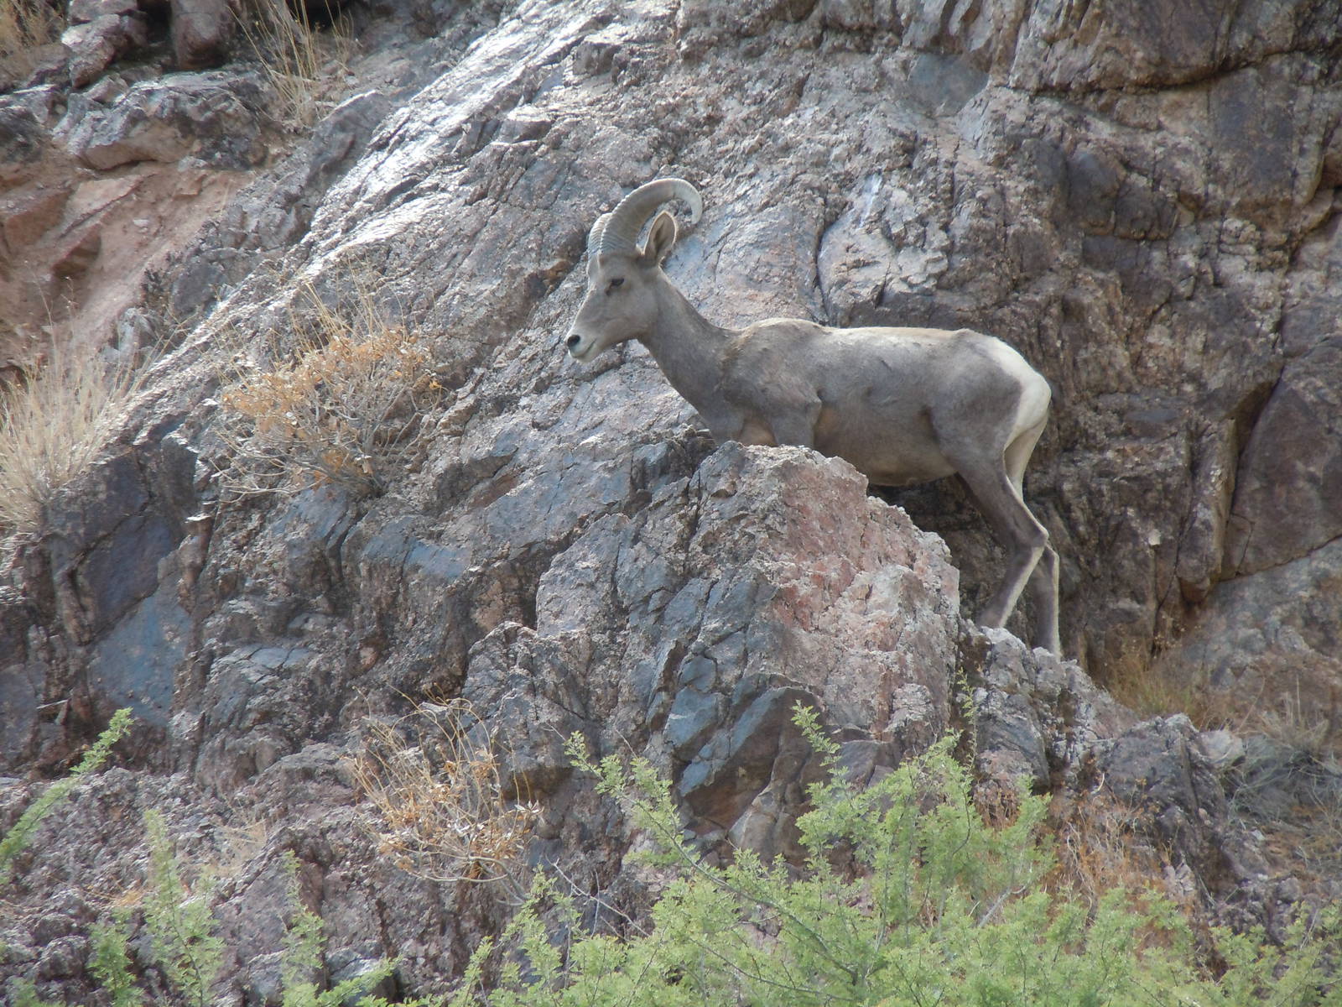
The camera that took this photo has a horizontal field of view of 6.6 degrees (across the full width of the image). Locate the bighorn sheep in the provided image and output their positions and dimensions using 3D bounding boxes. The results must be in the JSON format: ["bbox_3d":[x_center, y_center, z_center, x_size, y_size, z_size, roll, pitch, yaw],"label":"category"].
[{"bbox_3d":[0.364,-0.215,30.000,1.270,1.230,0.400,-2,-9,10],"label":"bighorn sheep"}]

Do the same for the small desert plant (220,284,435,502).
[{"bbox_3d":[-0.889,-0.286,30.100,0.580,0.540,0.500,0,-9,0],"label":"small desert plant"}]

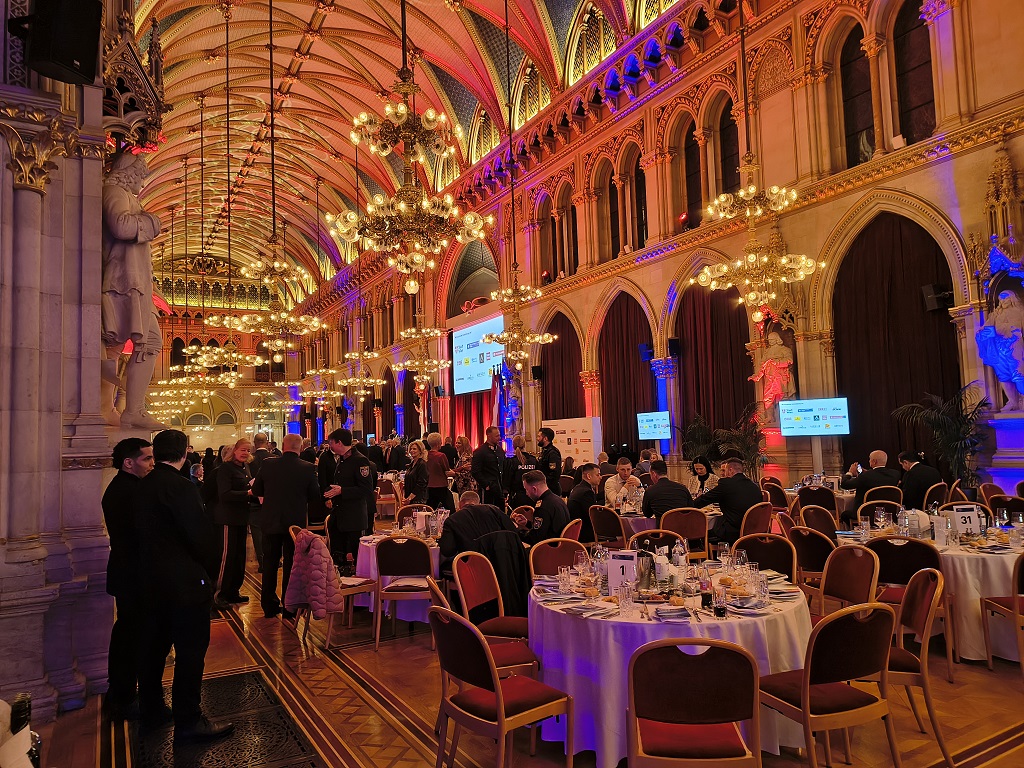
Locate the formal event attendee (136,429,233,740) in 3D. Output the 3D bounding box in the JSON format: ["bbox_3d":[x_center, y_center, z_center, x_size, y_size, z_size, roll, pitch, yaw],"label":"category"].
[{"bbox_3d":[-2.006,1.170,4.310,0.520,1.780,0.400,-5,-5,32],"label":"formal event attendee"}]

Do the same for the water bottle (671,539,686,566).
[{"bbox_3d":[1.019,1.081,4.361,0.086,0.260,0.086,-2,-4,0],"label":"water bottle"}]

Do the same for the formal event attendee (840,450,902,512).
[{"bbox_3d":[4.429,1.472,8.684,0.580,1.290,0.800,2,-5,-38],"label":"formal event attendee"}]

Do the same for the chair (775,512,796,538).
[{"bbox_3d":[2.563,1.569,6.091,0.550,0.900,0.470,-4,-5,24],"label":"chair"}]

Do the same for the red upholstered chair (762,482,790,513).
[{"bbox_3d":[3.668,1.758,9.436,0.570,0.880,0.490,-1,-4,-14],"label":"red upholstered chair"}]

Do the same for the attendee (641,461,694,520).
[{"bbox_3d":[1.629,1.488,7.454,0.540,1.340,0.820,-1,-4,-10],"label":"attendee"}]

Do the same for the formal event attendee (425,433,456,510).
[{"bbox_3d":[-0.972,1.515,9.716,0.500,1.700,0.420,-5,-6,40],"label":"formal event attendee"}]

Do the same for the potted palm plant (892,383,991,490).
[{"bbox_3d":[8.152,1.193,13.474,1.450,2.420,1.350,-5,-5,31],"label":"potted palm plant"}]

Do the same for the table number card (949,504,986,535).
[{"bbox_3d":[3.293,0.990,5.132,0.155,0.210,0.080,-1,-4,-5],"label":"table number card"}]

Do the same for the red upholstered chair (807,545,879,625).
[{"bbox_3d":[1.856,1.425,4.251,0.570,0.880,0.490,-1,-4,-15],"label":"red upholstered chair"}]

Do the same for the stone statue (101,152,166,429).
[{"bbox_3d":[-2.910,-0.725,5.400,0.620,2.127,0.720,0,-5,-29],"label":"stone statue"}]

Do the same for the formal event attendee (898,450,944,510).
[{"bbox_3d":[4.755,1.435,8.497,0.540,1.270,0.800,2,-6,-41],"label":"formal event attendee"}]

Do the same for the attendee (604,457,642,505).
[{"bbox_3d":[1.319,1.519,8.206,0.550,1.320,0.750,-1,-4,-6],"label":"attendee"}]

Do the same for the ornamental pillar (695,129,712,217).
[{"bbox_3d":[5.671,-6.209,20.971,0.420,2.720,0.420,1,-5,-30],"label":"ornamental pillar"}]

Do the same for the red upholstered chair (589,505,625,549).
[{"bbox_3d":[1.161,1.702,7.419,0.560,0.885,0.460,1,-5,-36],"label":"red upholstered chair"}]

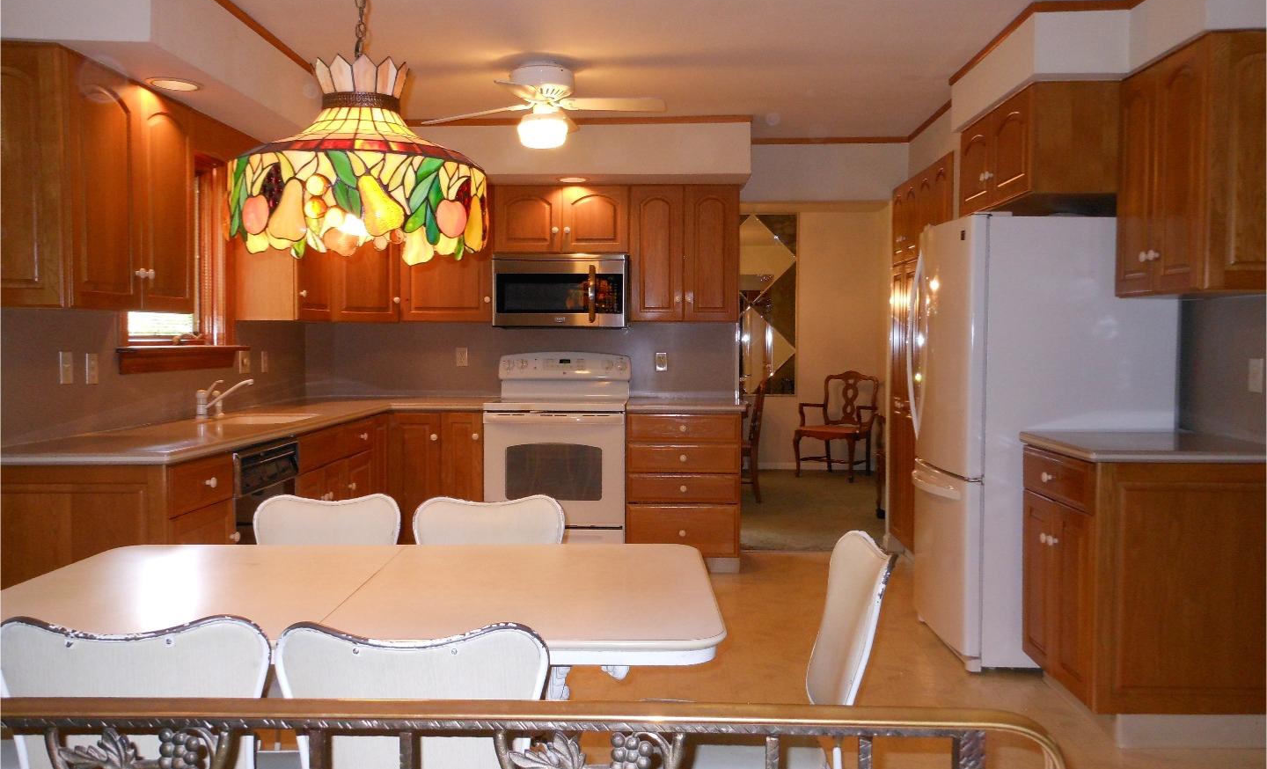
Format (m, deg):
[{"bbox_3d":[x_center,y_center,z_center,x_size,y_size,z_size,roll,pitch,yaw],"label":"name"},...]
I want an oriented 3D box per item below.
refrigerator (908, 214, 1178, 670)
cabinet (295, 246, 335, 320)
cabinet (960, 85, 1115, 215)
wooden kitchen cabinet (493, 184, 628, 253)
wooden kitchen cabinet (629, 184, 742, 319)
[{"bbox_3d":[1.610,0.216,4.198,0.825,1.725,0.775,0,2,2],"label":"refrigerator"},{"bbox_3d":[-1.830,-0.719,5.451,0.310,0.763,0.650,0,2,2],"label":"cabinet"},{"bbox_3d":[1.741,-0.905,4.076,0.618,0.379,0.850,0,2,2],"label":"cabinet"},{"bbox_3d":[-0.399,-0.927,5.870,0.763,0.382,0.320,0,2,2],"label":"wooden kitchen cabinet"},{"bbox_3d":[0.288,-0.732,5.866,0.604,0.762,0.330,0,2,1],"label":"wooden kitchen cabinet"}]

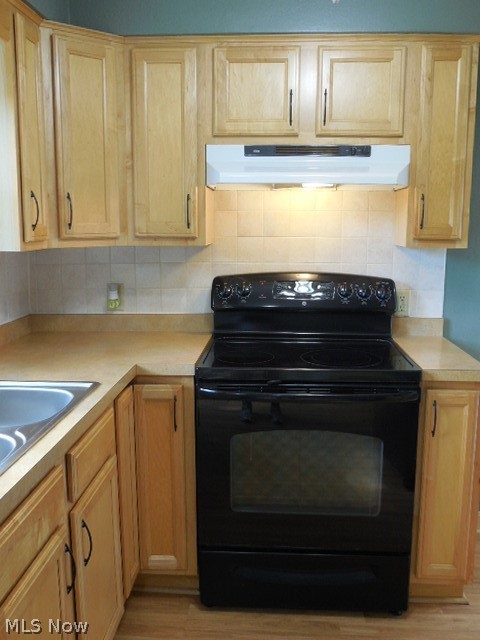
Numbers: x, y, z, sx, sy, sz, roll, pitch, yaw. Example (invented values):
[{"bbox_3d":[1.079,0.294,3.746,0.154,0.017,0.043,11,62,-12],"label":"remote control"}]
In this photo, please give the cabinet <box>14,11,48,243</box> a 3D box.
[{"bbox_3d":[-0.816,-0.598,2.022,0.320,0.745,0.230,1,9,3],"label":"cabinet"}]

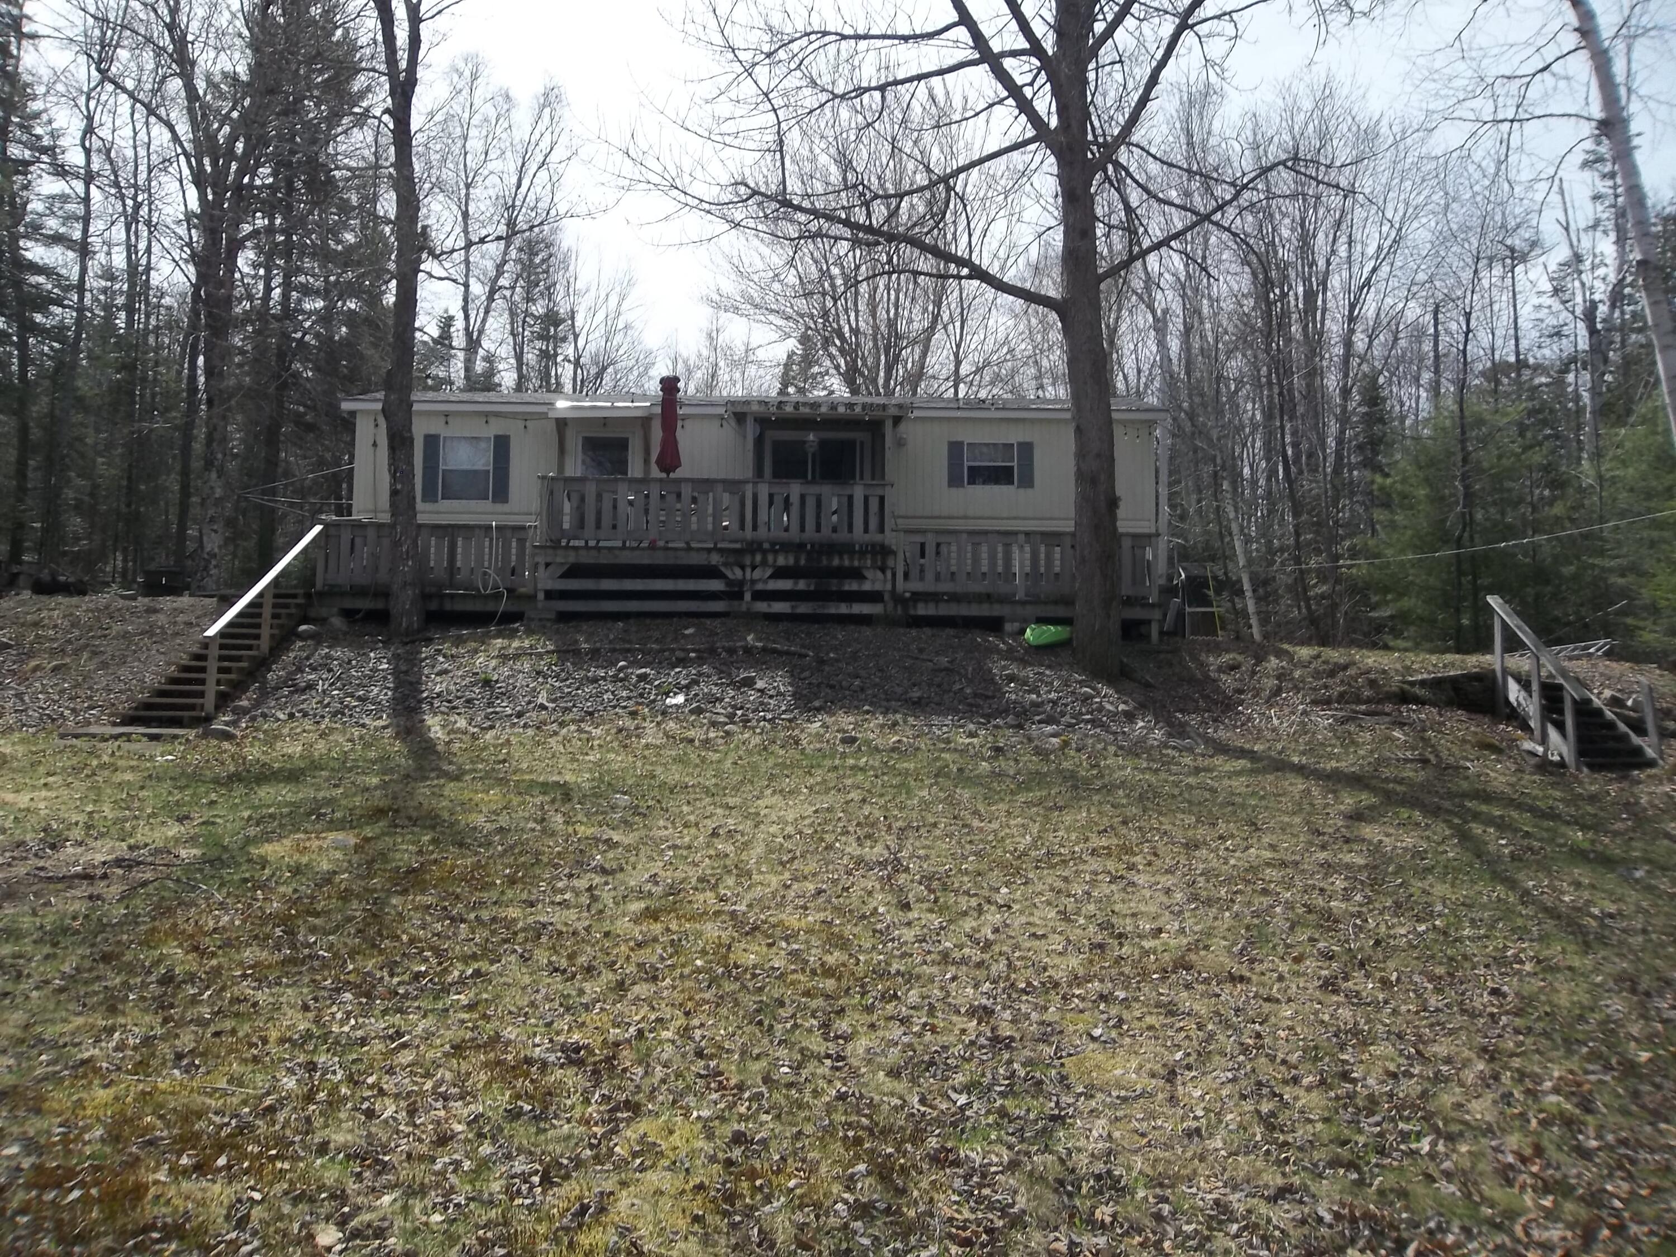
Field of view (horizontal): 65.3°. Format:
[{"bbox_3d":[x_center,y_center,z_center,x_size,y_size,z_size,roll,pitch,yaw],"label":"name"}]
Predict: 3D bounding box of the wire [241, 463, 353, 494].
[{"bbox_3d":[-9.443,-2.603,22.800,2.000,0.550,0.250,1,-4,-2],"label":"wire"}]

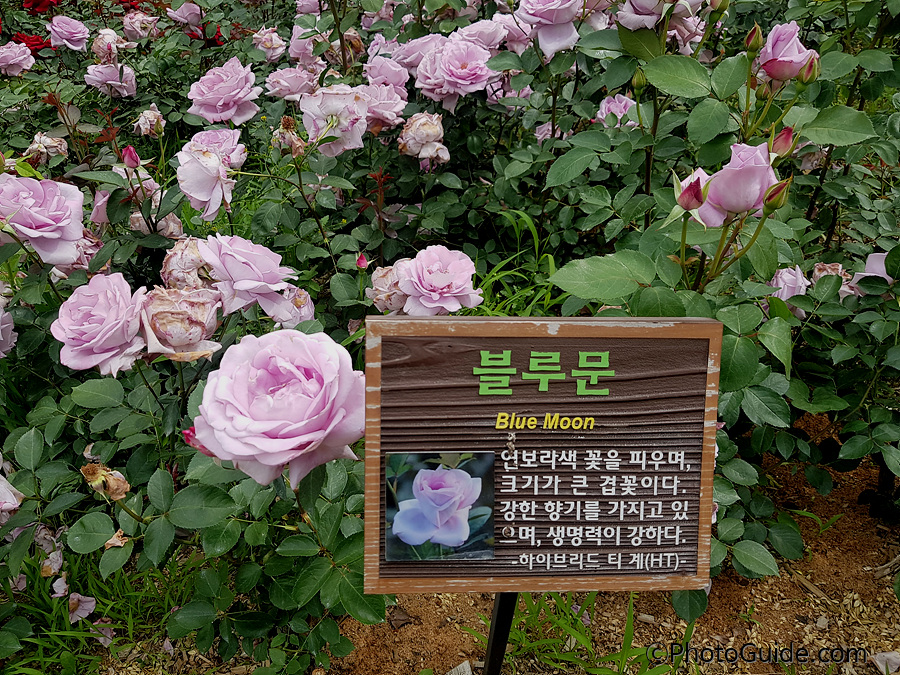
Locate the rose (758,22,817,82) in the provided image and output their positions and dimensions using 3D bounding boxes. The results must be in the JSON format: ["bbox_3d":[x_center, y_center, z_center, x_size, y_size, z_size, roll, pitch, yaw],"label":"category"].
[{"bbox_3d":[0.369,-0.312,0.740,0.062,0.063,0.060,21,34,25],"label":"rose"}]

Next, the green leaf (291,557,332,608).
[{"bbox_3d":[-0.133,0.240,0.660,0.037,0.012,0.053,29,62,26],"label":"green leaf"}]

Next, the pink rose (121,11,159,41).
[{"bbox_3d":[-0.639,-0.646,1.400,0.078,0.058,0.075,-19,41,-23],"label":"pink rose"}]

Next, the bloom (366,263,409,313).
[{"bbox_3d":[-0.084,-0.070,0.970,0.077,0.077,0.075,4,29,8],"label":"bloom"}]

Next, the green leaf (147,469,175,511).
[{"bbox_3d":[-0.306,0.164,0.720,0.032,0.012,0.054,-18,61,-11],"label":"green leaf"}]

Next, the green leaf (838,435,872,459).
[{"bbox_3d":[0.689,0.187,1.149,0.068,0.013,0.034,-31,51,-3],"label":"green leaf"}]

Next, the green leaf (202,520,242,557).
[{"bbox_3d":[-0.249,0.220,0.740,0.037,0.012,0.054,28,61,17],"label":"green leaf"}]

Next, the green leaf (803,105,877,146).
[{"bbox_3d":[0.375,-0.196,0.650,0.069,0.012,0.047,8,54,6],"label":"green leaf"}]

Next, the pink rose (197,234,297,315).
[{"bbox_3d":[-0.247,-0.076,0.820,0.120,0.090,0.110,11,27,-18],"label":"pink rose"}]

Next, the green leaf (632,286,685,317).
[{"bbox_3d":[0.188,-0.028,0.610,0.048,0.012,0.050,-8,54,-6],"label":"green leaf"}]

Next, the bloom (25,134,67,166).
[{"bbox_3d":[-0.728,-0.341,1.220,0.079,0.055,0.068,0,32,0],"label":"bloom"}]

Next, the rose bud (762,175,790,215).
[{"bbox_3d":[0.291,-0.126,0.600,0.019,0.038,0.019,33,13,16],"label":"rose bud"}]

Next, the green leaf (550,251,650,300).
[{"bbox_3d":[0.149,-0.059,0.679,0.092,0.018,0.051,2,64,9],"label":"green leaf"}]

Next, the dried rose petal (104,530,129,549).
[{"bbox_3d":[-0.365,0.221,0.740,0.026,0.018,0.020,-24,47,-24],"label":"dried rose petal"}]

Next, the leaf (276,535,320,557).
[{"bbox_3d":[-0.155,0.212,0.690,0.045,0.012,0.028,-2,37,-2],"label":"leaf"}]

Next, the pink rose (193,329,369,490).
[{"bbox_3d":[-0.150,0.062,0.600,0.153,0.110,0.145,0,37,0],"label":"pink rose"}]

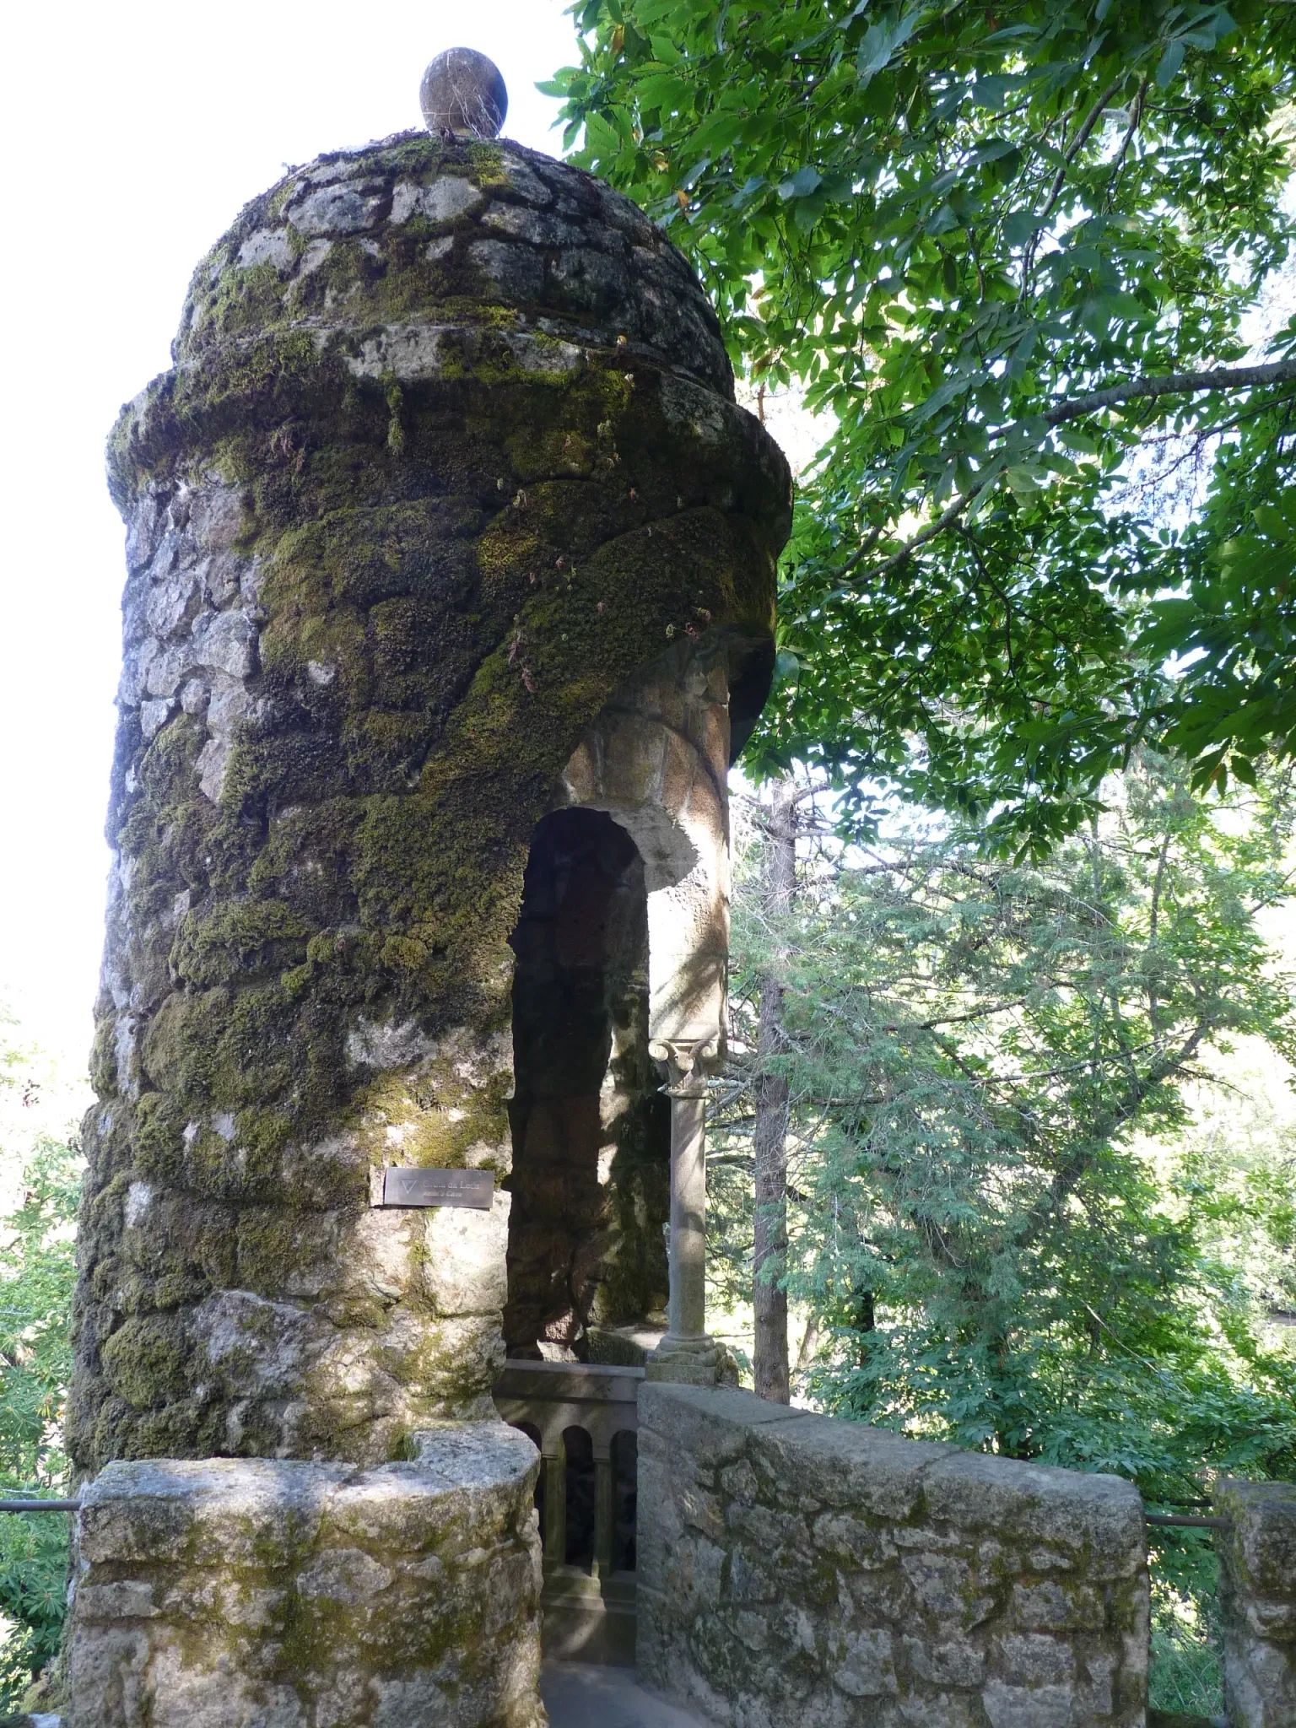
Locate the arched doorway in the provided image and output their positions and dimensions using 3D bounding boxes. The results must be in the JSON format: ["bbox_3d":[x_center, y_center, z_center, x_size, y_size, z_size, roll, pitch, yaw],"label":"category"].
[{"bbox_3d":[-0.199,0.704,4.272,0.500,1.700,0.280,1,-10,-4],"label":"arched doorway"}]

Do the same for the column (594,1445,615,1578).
[{"bbox_3d":[-0.129,1.933,4.026,0.058,0.375,0.075,-1,-10,10],"label":"column"}]

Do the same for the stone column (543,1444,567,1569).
[{"bbox_3d":[-0.281,1.936,4.066,0.060,0.370,0.075,-1,-10,10],"label":"stone column"}]

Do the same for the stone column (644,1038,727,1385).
[{"bbox_3d":[0.114,1.069,4.130,0.230,1.000,0.230,-1,-10,10],"label":"stone column"}]

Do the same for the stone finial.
[{"bbox_3d":[-0.679,-2.839,4.986,0.325,0.330,0.325,-1,-10,10],"label":"stone finial"}]

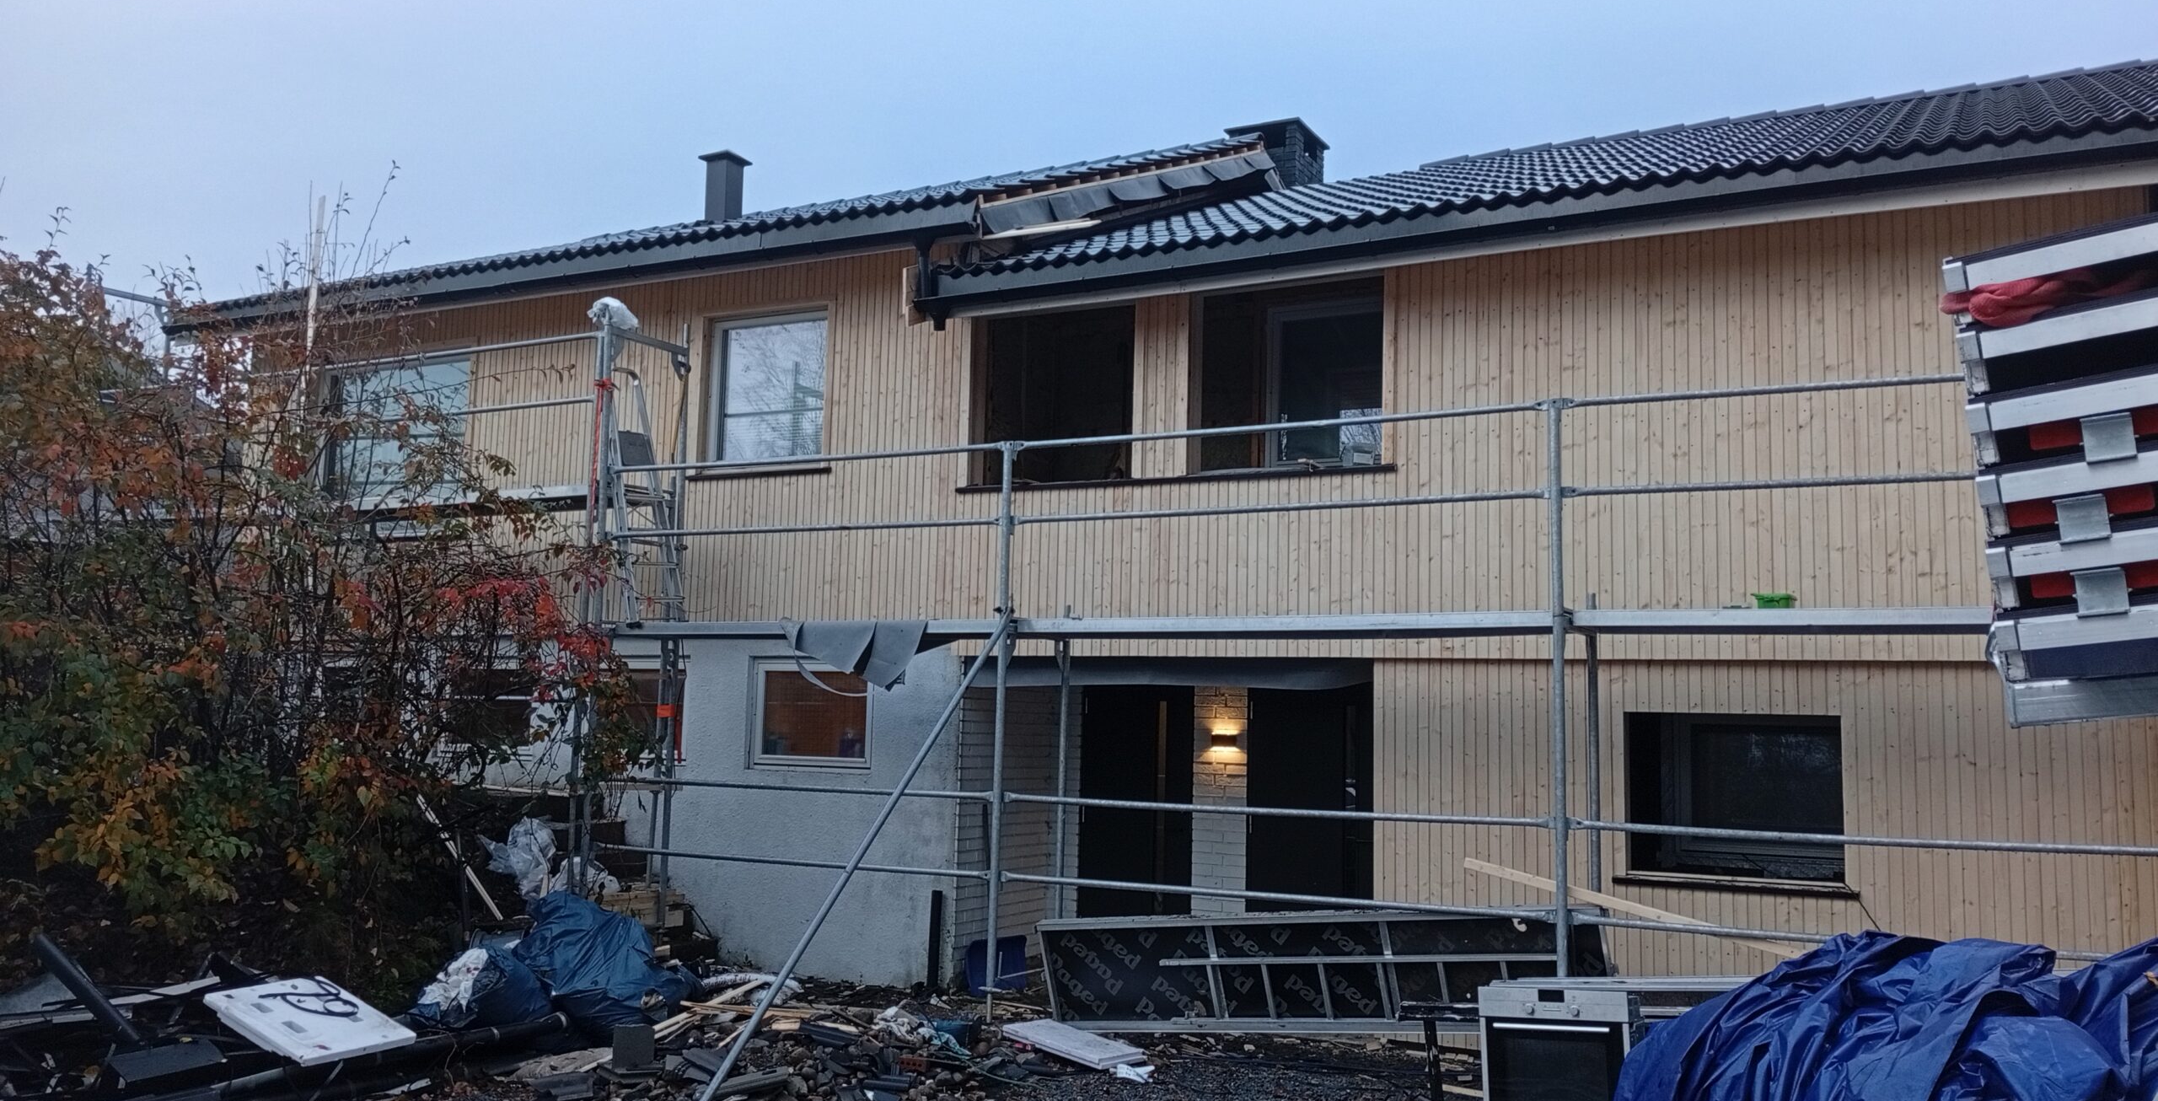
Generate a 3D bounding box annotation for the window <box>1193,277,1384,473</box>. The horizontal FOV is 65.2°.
[{"bbox_3d":[1.234,-1.009,9.997,1.220,1.109,0.150,-2,-7,28],"label":"window"}]

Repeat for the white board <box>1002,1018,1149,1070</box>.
[{"bbox_3d":[-0.030,2.434,8.308,0.290,0.045,0.747,3,-2,-39],"label":"white board"}]

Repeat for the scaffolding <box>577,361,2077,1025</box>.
[{"bbox_3d":[0.821,0.971,9.129,8.720,3.237,0.780,-2,-7,28],"label":"scaffolding"}]

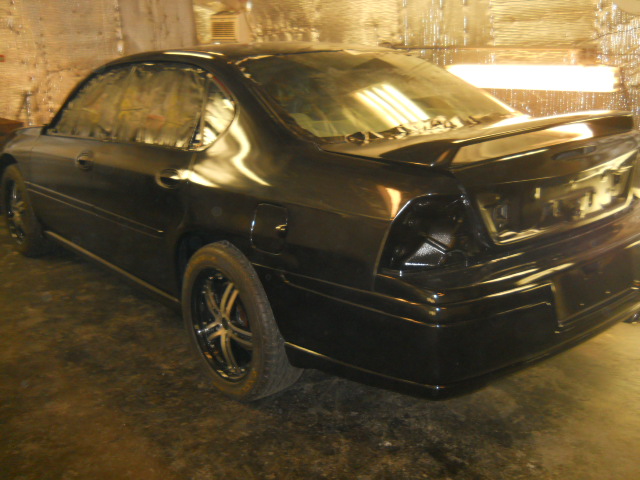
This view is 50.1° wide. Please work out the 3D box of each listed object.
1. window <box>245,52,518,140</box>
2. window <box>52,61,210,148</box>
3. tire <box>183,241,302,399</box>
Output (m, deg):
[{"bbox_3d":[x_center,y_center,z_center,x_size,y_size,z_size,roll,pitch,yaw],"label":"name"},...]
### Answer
[{"bbox_3d":[0.278,-0.673,3.021,1.230,0.120,0.740,-13,43,-37],"label":"window"},{"bbox_3d":[-0.974,-0.687,3.432,0.090,0.430,1.740,23,-4,-40],"label":"window"},{"bbox_3d":[-0.317,0.322,2.777,0.225,0.668,0.668,-13,18,-37],"label":"tire"}]

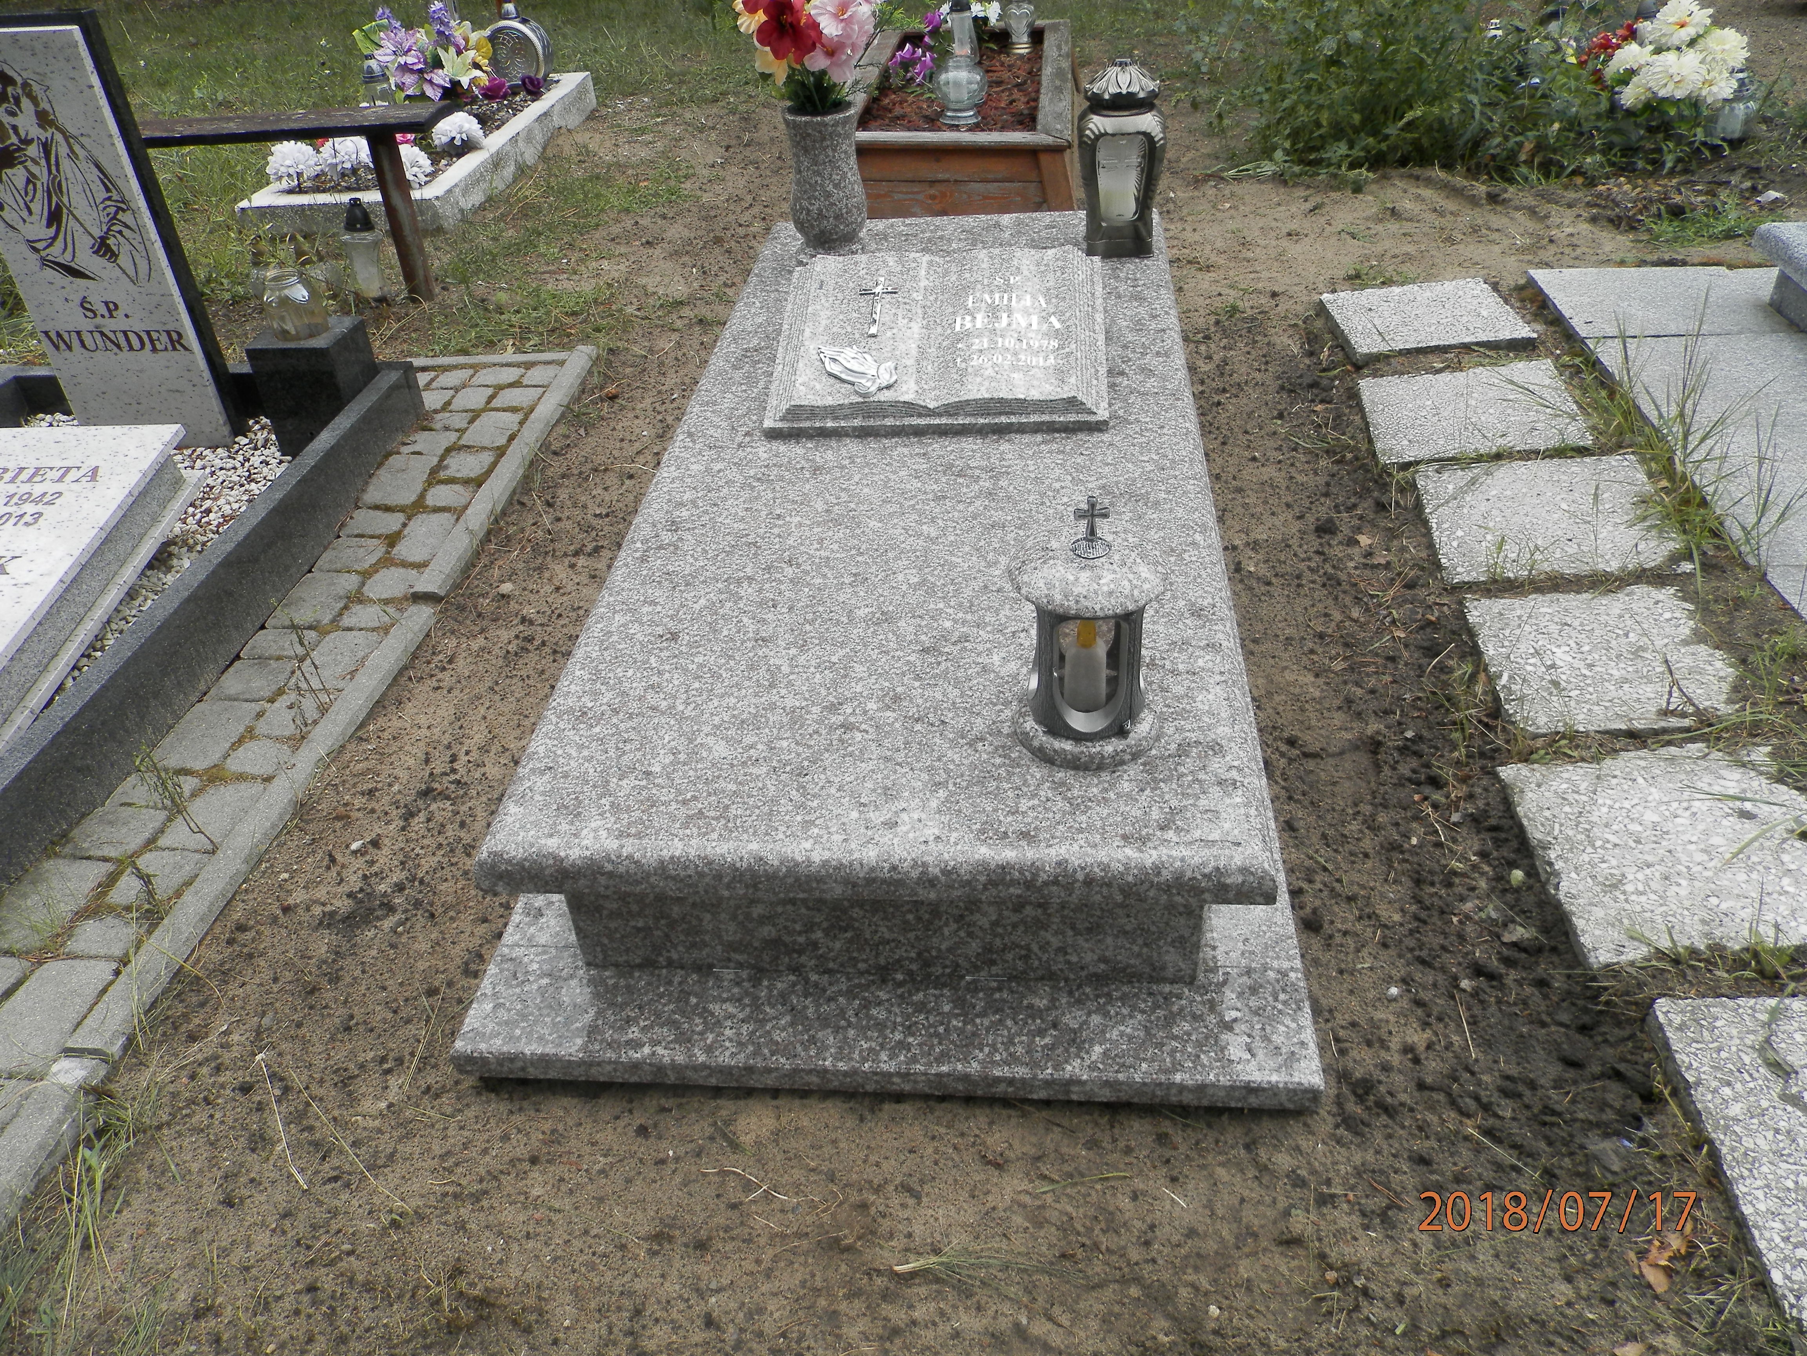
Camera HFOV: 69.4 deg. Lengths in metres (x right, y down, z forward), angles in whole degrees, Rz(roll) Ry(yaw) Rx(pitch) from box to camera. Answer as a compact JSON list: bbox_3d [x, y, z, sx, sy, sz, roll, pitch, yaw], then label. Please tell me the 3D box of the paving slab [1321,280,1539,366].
[{"bbox_3d":[1.164,-0.784,2.928,0.384,0.055,0.332,-5,38,0],"label":"paving slab"}]

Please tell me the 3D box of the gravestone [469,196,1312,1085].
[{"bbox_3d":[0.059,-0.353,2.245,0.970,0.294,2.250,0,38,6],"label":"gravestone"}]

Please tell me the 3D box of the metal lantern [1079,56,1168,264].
[{"bbox_3d":[0.452,-1.065,2.671,0.180,0.370,0.175,5,39,13],"label":"metal lantern"}]

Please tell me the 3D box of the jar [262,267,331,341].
[{"bbox_3d":[-1.171,-0.724,2.496,0.118,0.125,0.118,-3,38,2],"label":"jar"}]

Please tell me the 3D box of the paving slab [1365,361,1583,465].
[{"bbox_3d":[1.121,-0.507,2.594,0.393,0.050,0.364,-1,38,4],"label":"paving slab"}]

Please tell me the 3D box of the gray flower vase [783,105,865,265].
[{"bbox_3d":[-0.165,-1.061,2.794,0.170,0.295,0.170,0,38,6],"label":"gray flower vase"}]

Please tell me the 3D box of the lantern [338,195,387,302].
[{"bbox_3d":[-1.479,-1.163,3.531,0.114,0.246,0.114,0,39,6],"label":"lantern"}]

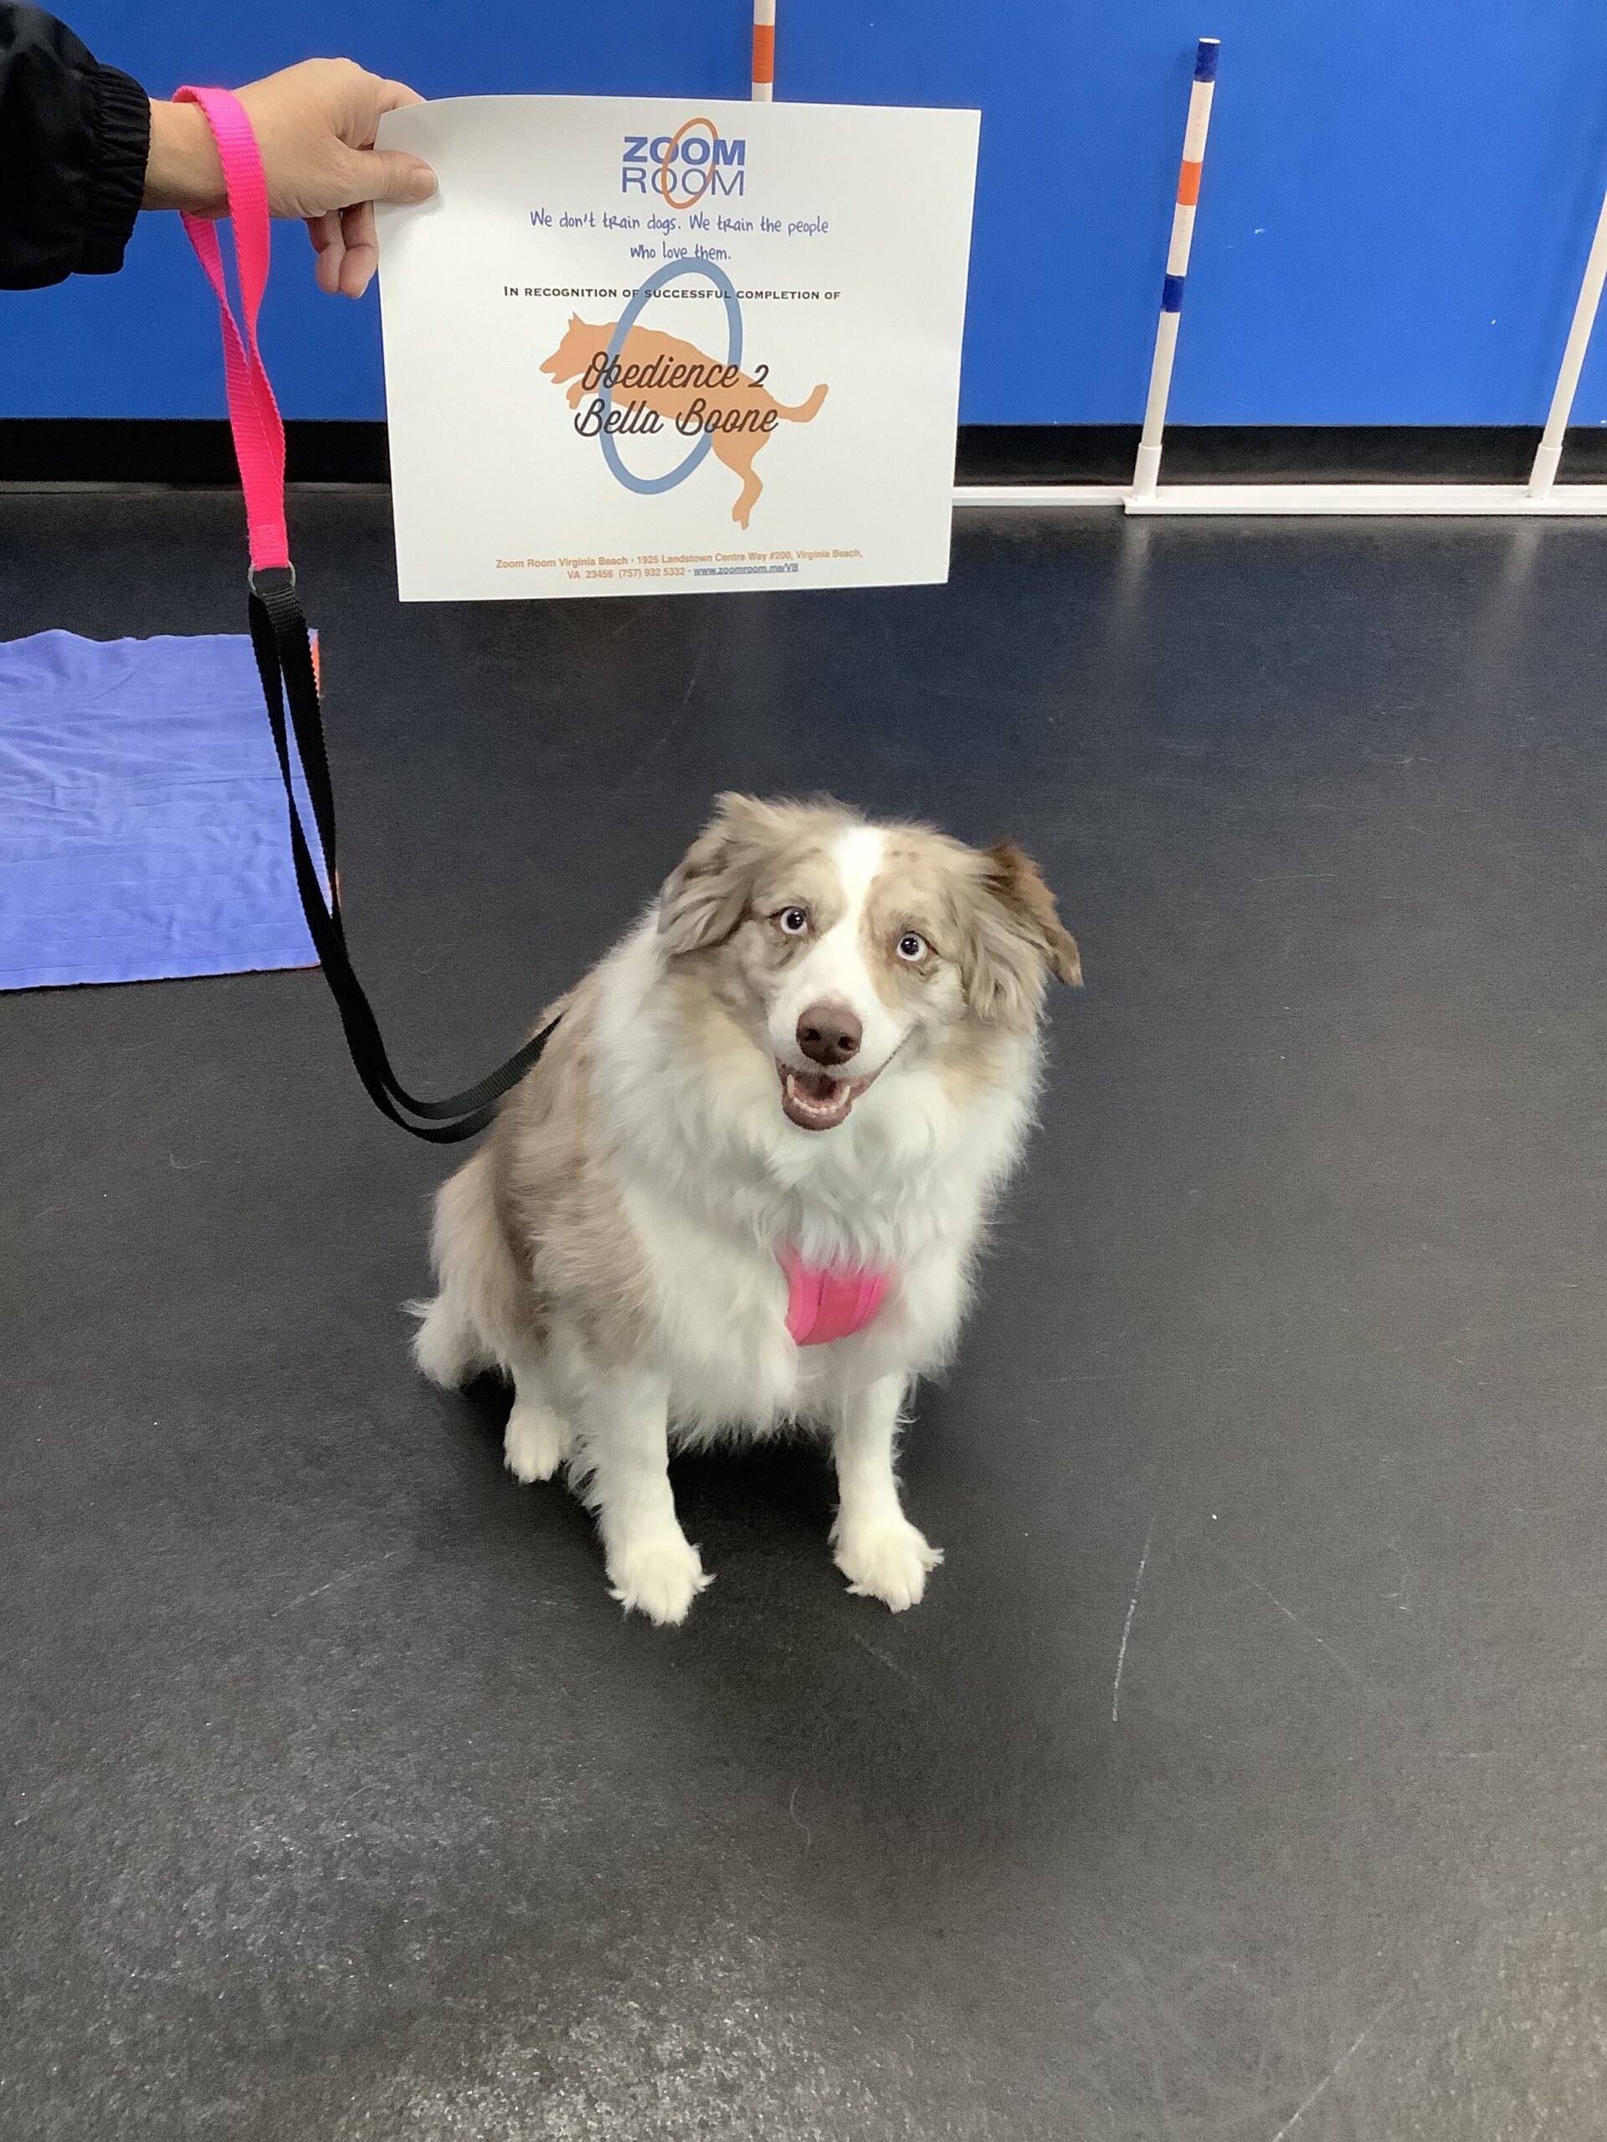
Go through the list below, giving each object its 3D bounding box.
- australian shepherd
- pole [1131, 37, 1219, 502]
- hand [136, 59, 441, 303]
[{"bbox_3d":[-0.071,0.008,1.118,0.290,0.505,0.440,-11,37,-20],"label":"australian shepherd"},{"bbox_3d":[0.521,-1.104,2.695,0.034,0.607,0.034,3,34,0],"label":"pole"},{"bbox_3d":[-0.237,-0.411,0.885,0.128,0.100,0.085,-5,35,-12],"label":"hand"}]

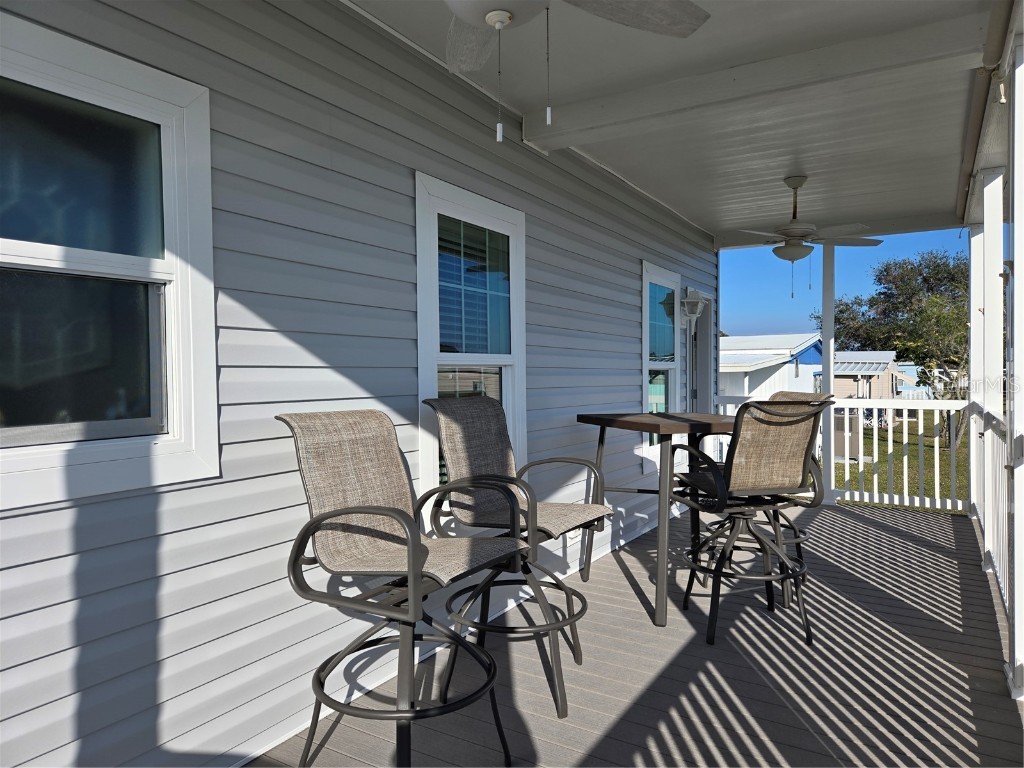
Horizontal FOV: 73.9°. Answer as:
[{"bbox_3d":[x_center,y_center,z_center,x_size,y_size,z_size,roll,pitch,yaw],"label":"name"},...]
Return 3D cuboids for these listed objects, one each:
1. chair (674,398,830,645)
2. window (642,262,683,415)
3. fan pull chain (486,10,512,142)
[{"bbox_3d":[1.232,0.685,3.582,0.610,1.205,0.660,-1,1,-16],"label":"chair"},{"bbox_3d":[1.347,-0.149,6.092,0.090,1.781,1.020,0,1,31],"label":"window"},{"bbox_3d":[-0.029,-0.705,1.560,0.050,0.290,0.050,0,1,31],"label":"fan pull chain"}]

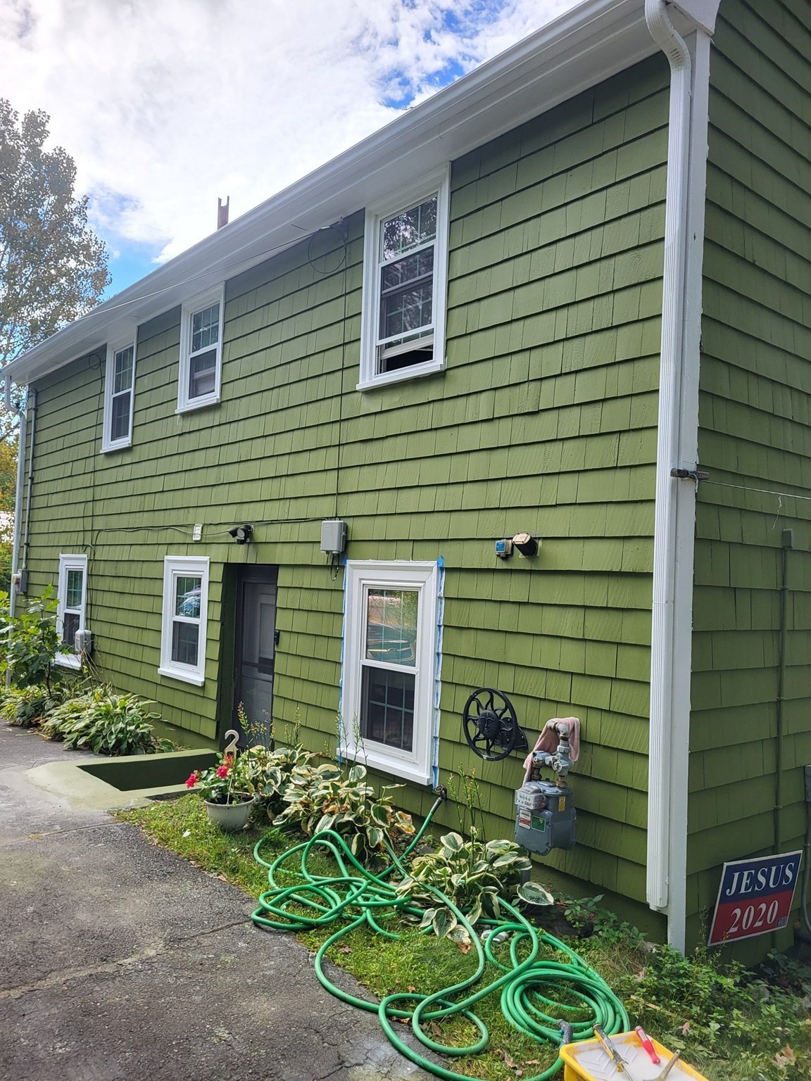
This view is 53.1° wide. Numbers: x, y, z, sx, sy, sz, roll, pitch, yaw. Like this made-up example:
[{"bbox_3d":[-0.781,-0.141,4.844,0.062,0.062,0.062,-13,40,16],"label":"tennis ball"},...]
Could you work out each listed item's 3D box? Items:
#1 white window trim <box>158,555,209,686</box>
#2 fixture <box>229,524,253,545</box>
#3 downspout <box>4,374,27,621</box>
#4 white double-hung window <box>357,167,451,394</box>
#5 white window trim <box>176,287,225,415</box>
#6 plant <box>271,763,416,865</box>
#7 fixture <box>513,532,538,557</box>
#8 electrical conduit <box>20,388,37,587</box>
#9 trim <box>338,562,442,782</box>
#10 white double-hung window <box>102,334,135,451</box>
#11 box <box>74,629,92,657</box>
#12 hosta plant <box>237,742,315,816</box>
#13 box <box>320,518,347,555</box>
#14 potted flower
[{"bbox_3d":[-2.133,0.746,7.832,0.085,1.177,0.976,4,-2,-40],"label":"white window trim"},{"bbox_3d":[-1.401,-0.049,6.962,0.135,0.170,0.200,4,-3,-40],"label":"fixture"},{"bbox_3d":[-5.940,-0.409,12.201,0.320,4.140,0.100,4,-2,-40],"label":"downspout"},{"bbox_3d":[-0.001,-1.768,5.599,0.110,1.360,0.940,4,-3,-40],"label":"white double-hung window"},{"bbox_3d":[-1.987,-1.853,7.943,0.110,1.130,0.920,4,-3,-40],"label":"white window trim"},{"bbox_3d":[-0.370,1.626,5.050,0.760,0.470,0.920,4,-3,-40],"label":"plant"},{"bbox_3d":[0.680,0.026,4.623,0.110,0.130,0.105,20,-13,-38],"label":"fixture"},{"bbox_3d":[-5.542,-0.792,11.959,0.100,2.938,0.100,4,-2,-40],"label":"electrical conduit"},{"bbox_3d":[-0.125,0.829,5.438,0.085,1.386,0.958,4,-2,-40],"label":"trim"},{"bbox_3d":[-3.306,-1.713,9.409,0.085,1.358,0.958,4,-2,-40],"label":"white double-hung window"},{"bbox_3d":[-3.903,1.243,9.847,0.115,0.283,0.255,4,-2,-40],"label":"box"},{"bbox_3d":[-0.913,1.635,5.703,0.560,0.420,0.620,4,-3,-40],"label":"hosta plant"},{"bbox_3d":[-0.523,-0.029,5.958,0.090,0.225,0.200,4,-3,-40],"label":"box"},{"bbox_3d":[-1.127,1.517,4.970,0.410,0.470,0.380,2,-2,-12],"label":"potted flower"}]

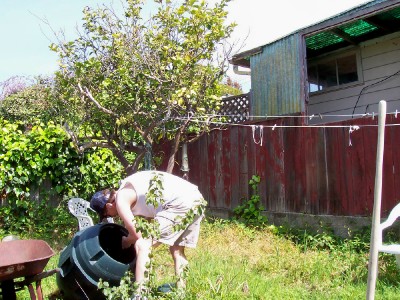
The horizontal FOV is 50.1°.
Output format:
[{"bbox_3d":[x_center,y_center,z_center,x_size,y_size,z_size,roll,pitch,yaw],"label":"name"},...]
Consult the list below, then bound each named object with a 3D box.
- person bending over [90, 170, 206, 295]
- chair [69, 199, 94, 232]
[{"bbox_3d":[-0.440,0.700,3.700,0.930,1.000,0.520,-2,-5,9],"label":"person bending over"},{"bbox_3d":[-1.510,1.070,5.700,0.560,0.840,0.570,3,-7,-37],"label":"chair"}]

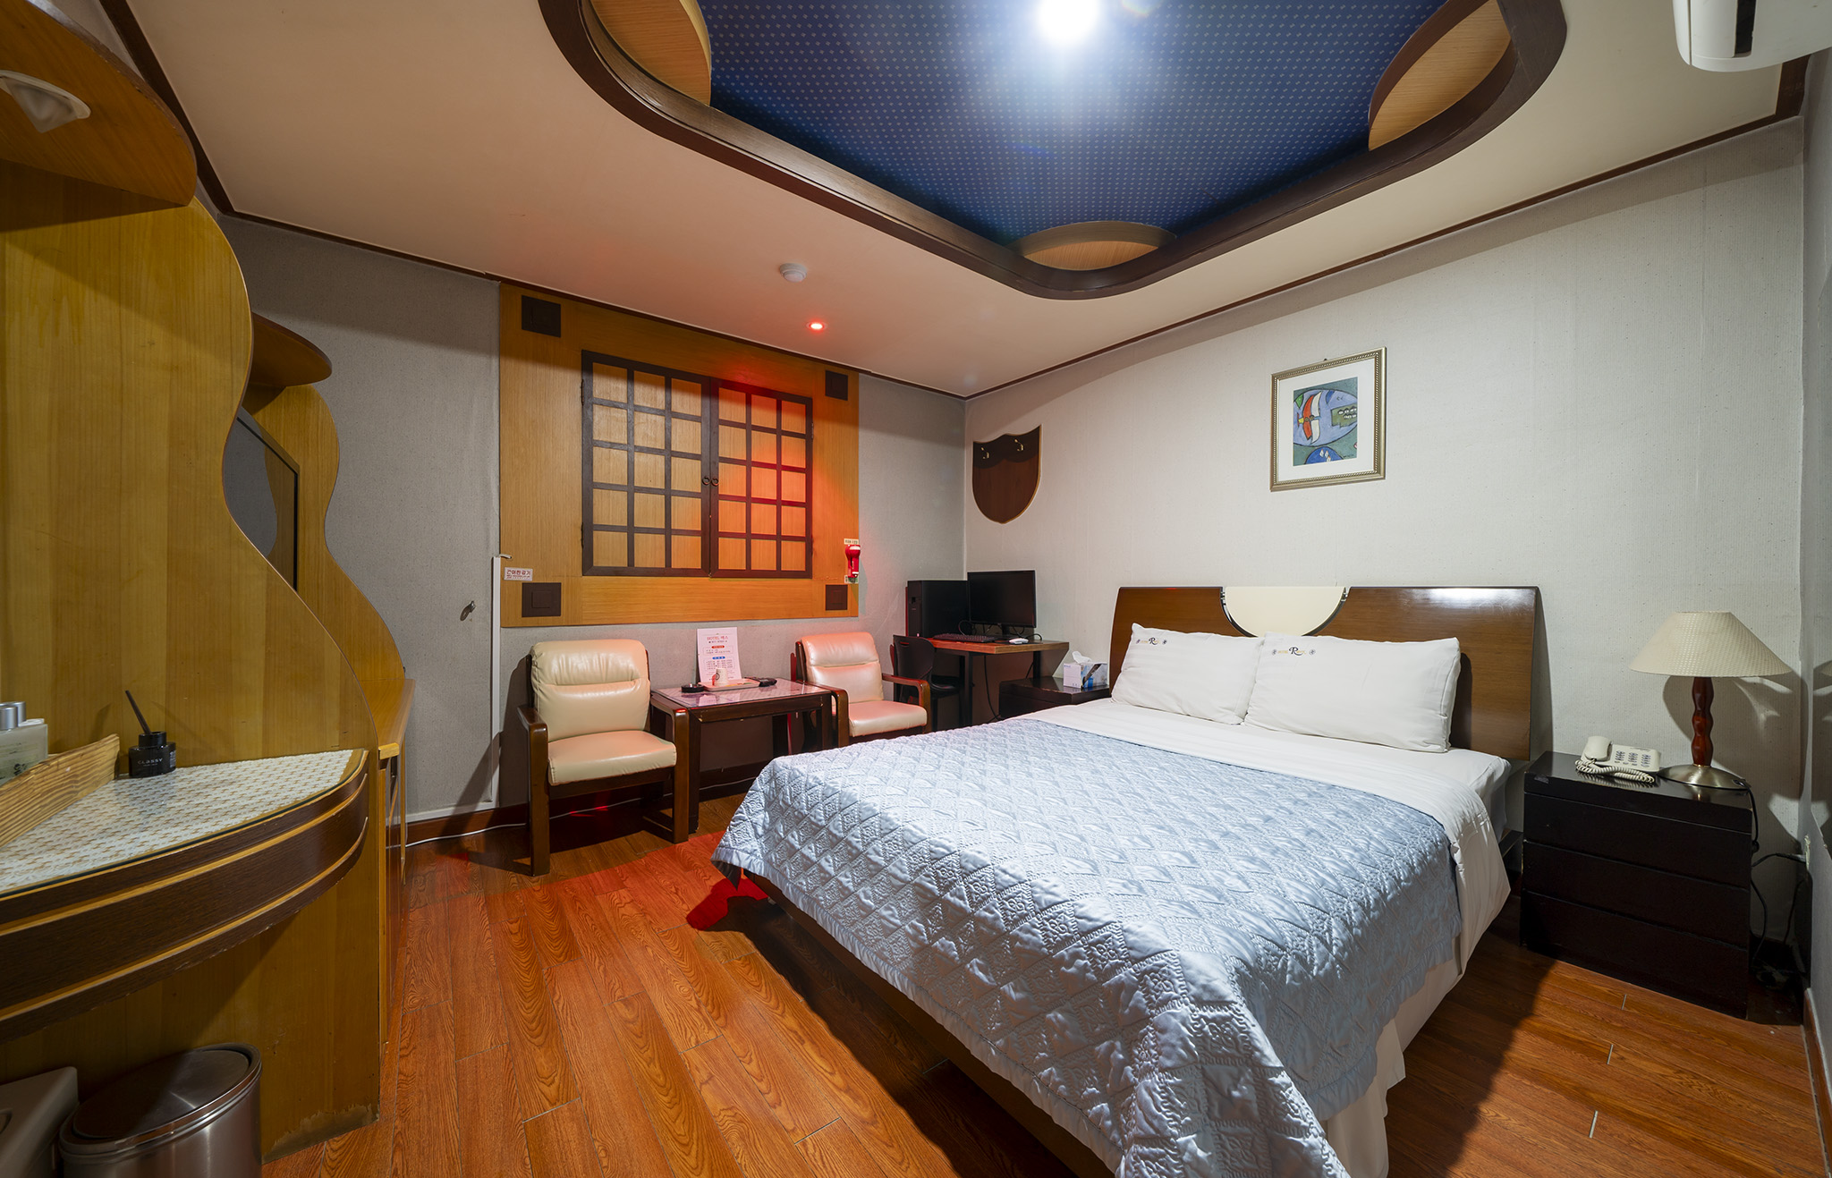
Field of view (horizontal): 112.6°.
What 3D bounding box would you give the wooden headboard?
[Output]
[{"bbox_3d":[1.593,0.286,2.700,0.140,0.580,1.610,0,0,-40],"label":"wooden headboard"}]

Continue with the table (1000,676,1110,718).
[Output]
[{"bbox_3d":[0.798,0.799,3.390,0.426,0.533,0.485,0,0,-40],"label":"table"}]

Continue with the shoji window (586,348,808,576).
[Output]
[{"bbox_3d":[-1.091,-0.593,3.239,1.205,1.065,0.060,0,0,-36],"label":"shoji window"}]

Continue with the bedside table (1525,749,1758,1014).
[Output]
[{"bbox_3d":[2.082,0.806,1.784,0.370,0.520,0.399,0,0,-40],"label":"bedside table"}]

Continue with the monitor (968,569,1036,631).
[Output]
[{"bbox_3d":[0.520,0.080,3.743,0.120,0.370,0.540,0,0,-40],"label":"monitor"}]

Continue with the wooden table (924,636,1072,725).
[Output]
[{"bbox_3d":[0.410,0.684,3.847,0.585,0.730,0.800,0,0,-40],"label":"wooden table"}]

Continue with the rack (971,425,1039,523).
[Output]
[{"bbox_3d":[0.570,-0.719,3.990,0.053,0.586,0.592,0,0,-40],"label":"rack"}]

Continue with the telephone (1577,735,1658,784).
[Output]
[{"bbox_3d":[2.160,0.509,1.880,0.176,0.074,0.165,0,0,-40],"label":"telephone"}]

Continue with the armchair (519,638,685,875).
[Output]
[{"bbox_3d":[-1.355,0.640,2.633,0.560,0.820,0.610,0,0,-36],"label":"armchair"}]

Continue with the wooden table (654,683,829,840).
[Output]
[{"bbox_3d":[-0.883,0.799,3.107,0.709,0.533,0.581,0,0,-36],"label":"wooden table"}]

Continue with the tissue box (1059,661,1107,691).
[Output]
[{"bbox_3d":[0.948,0.478,3.417,0.230,0.125,0.115,0,0,-40],"label":"tissue box"}]

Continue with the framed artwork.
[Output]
[{"bbox_3d":[1.737,-0.699,2.595,0.030,0.523,0.421,0,0,-40],"label":"framed artwork"}]

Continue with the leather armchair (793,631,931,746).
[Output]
[{"bbox_3d":[-0.325,0.656,3.434,0.570,0.821,0.597,0,0,-34],"label":"leather armchair"}]

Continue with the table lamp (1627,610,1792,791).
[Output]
[{"bbox_3d":[2.262,0.305,1.753,0.280,0.478,0.280,0,0,-40],"label":"table lamp"}]

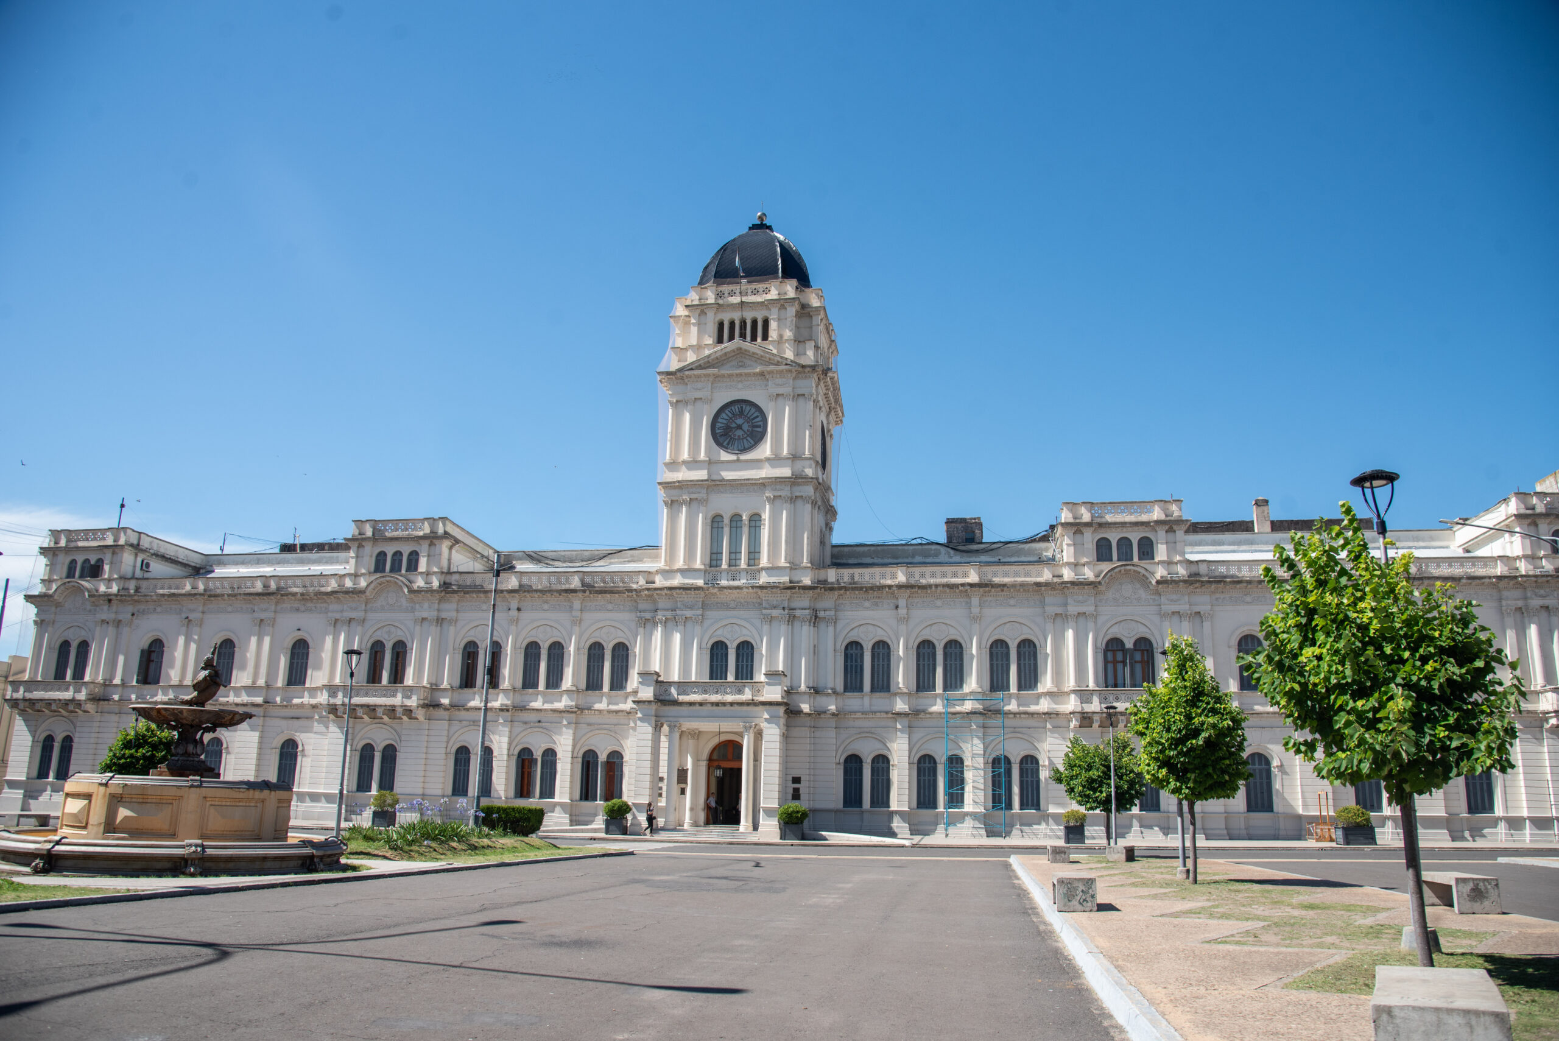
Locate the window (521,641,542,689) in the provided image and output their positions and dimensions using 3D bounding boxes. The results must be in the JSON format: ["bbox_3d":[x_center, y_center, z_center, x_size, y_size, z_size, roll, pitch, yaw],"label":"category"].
[{"bbox_3d":[-13.803,8.063,57.835,0.979,2.643,0.250,-1,-14,8],"label":"window"}]

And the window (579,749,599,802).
[{"bbox_3d":[-10.522,14.113,57.601,1.070,2.800,0.300,-1,-14,10],"label":"window"}]

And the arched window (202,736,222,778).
[{"bbox_3d":[-33.835,14.325,61.901,1.250,2.900,0.300,-1,-14,10],"label":"arched window"}]

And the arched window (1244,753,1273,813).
[{"bbox_3d":[23.745,12.976,51.462,1.360,2.920,0.300,-1,-14,10],"label":"arched window"}]

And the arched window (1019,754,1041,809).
[{"bbox_3d":[12.288,12.828,51.035,1.030,2.710,0.300,-1,-15,10],"label":"arched window"}]

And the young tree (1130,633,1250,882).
[{"bbox_3d":[8.608,4.968,21.800,2.500,5.100,2.500,-1,-15,10],"label":"young tree"}]

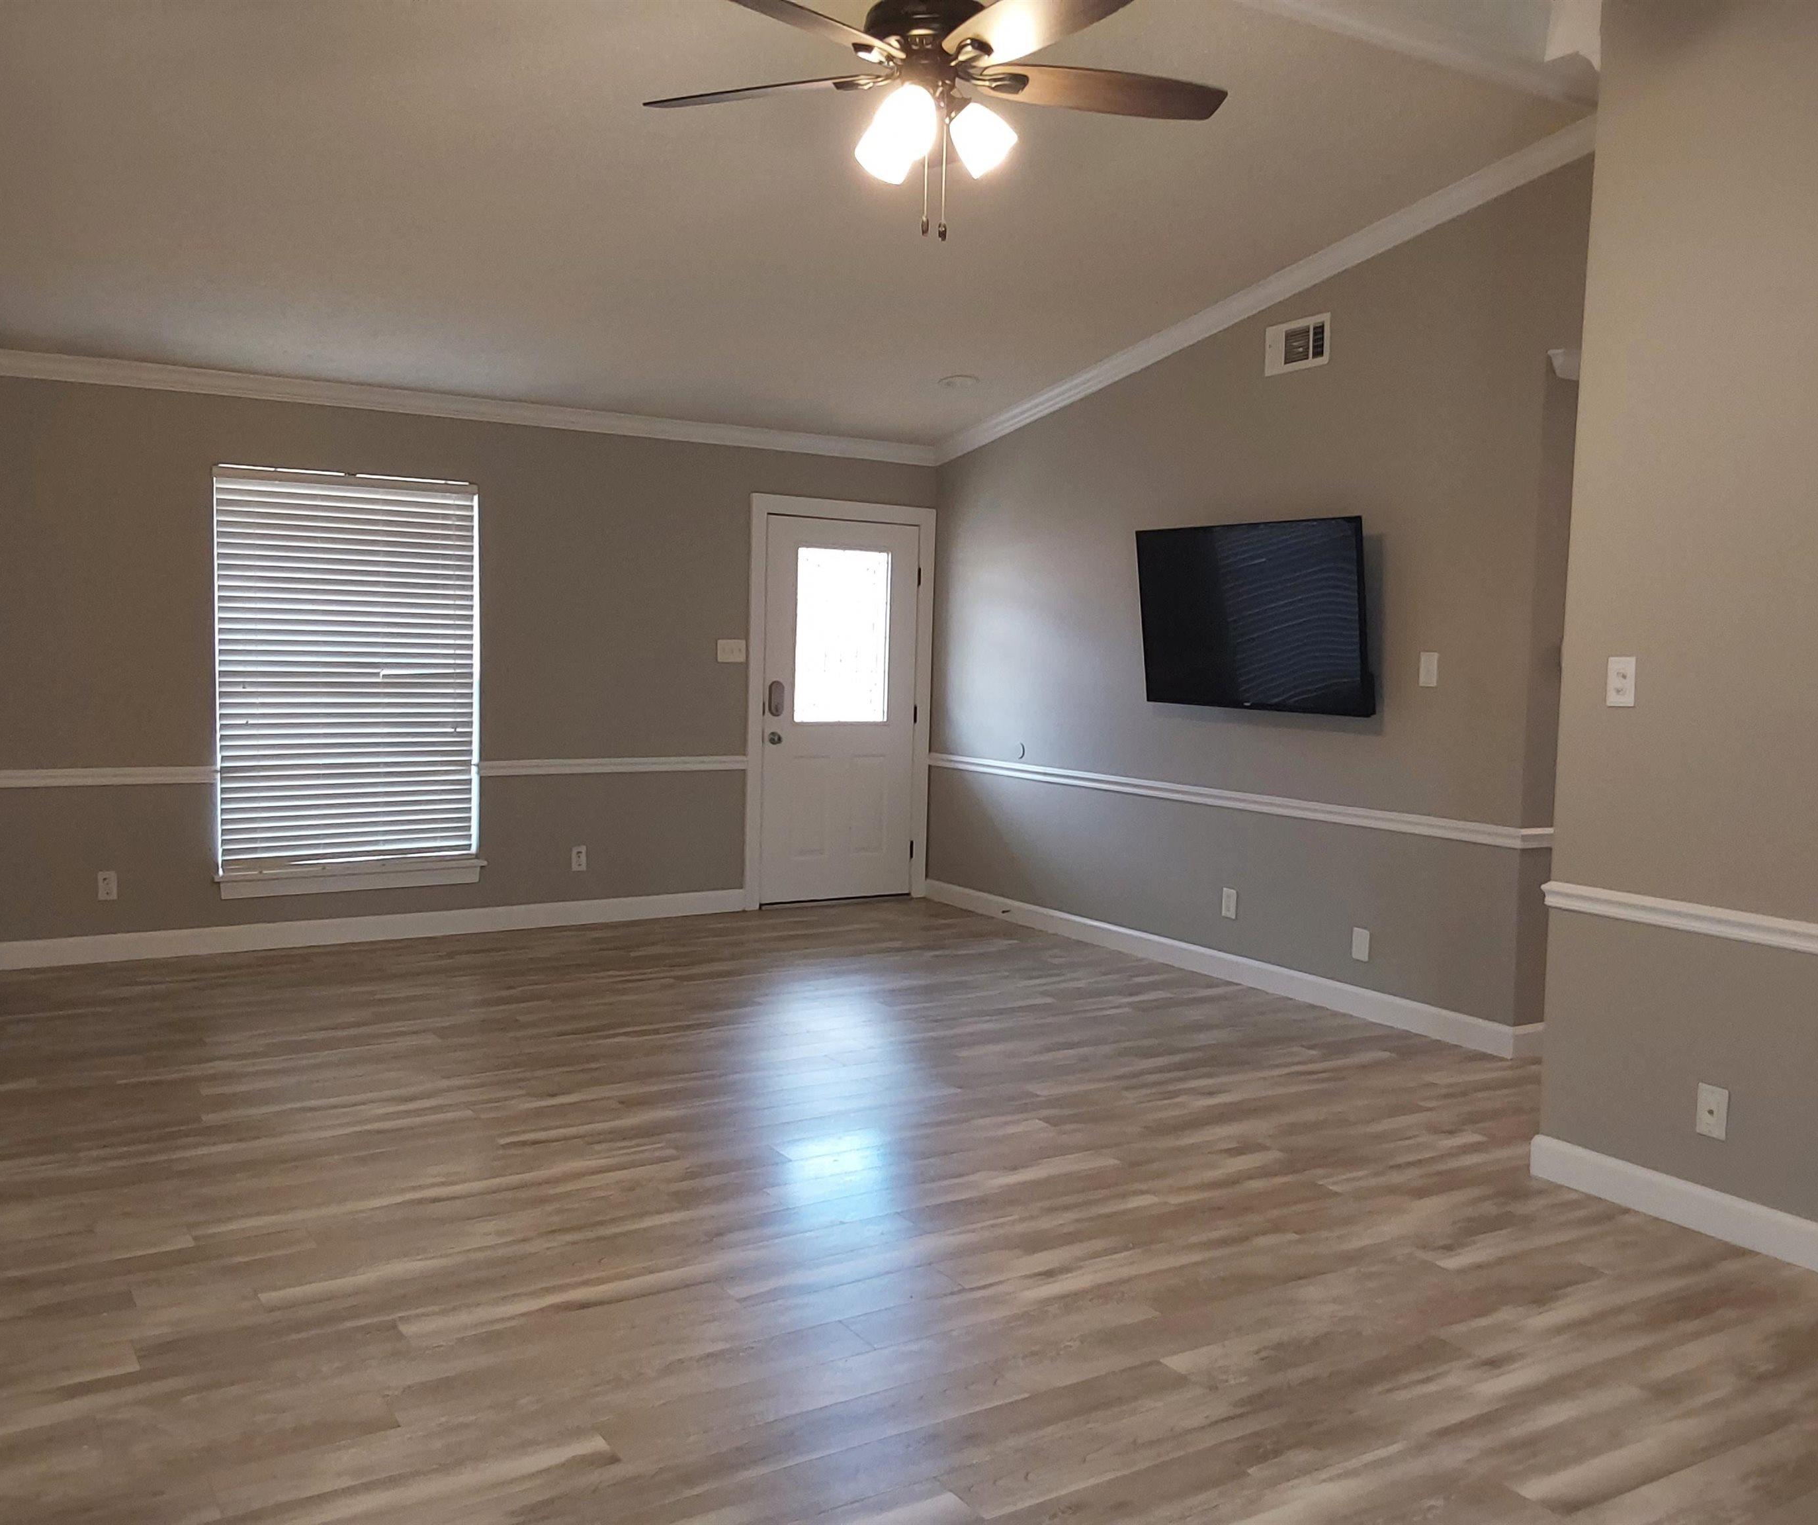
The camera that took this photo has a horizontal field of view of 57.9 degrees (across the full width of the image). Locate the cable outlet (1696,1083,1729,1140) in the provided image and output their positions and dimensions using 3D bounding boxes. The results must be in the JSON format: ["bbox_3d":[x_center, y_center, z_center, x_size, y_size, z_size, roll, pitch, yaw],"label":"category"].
[{"bbox_3d":[1.970,0.856,4.030,0.008,0.125,0.076,-1,5,-32],"label":"cable outlet"}]

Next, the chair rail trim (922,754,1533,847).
[{"bbox_3d":[1.123,0.124,7.337,0.030,0.068,3.813,-1,5,-32],"label":"chair rail trim"}]

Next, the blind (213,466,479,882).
[{"bbox_3d":[-2.490,-0.393,7.351,1.139,1.749,0.070,-1,5,-32],"label":"blind"}]

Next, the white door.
[{"bbox_3d":[-0.363,-0.268,8.685,0.911,2.006,0.045,-1,5,-32],"label":"white door"}]

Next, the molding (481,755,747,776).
[{"bbox_3d":[-1.406,0.019,8.015,1.373,0.067,0.030,-1,5,-32],"label":"molding"}]

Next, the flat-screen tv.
[{"bbox_3d":[1.384,-0.589,6.655,0.060,0.735,1.280,-10,9,-31],"label":"flat-screen tv"}]

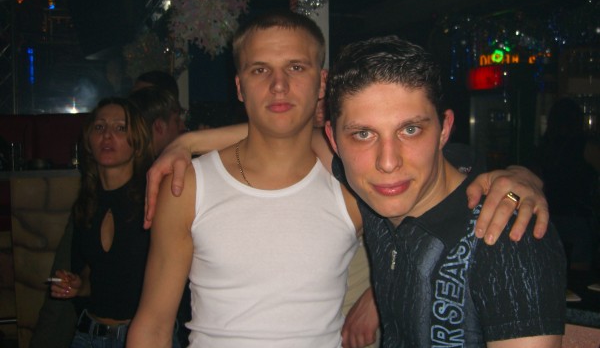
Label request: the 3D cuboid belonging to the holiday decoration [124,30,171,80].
[{"bbox_3d":[-0.816,-0.624,3.500,0.260,0.260,0.170,0,5,-6],"label":"holiday decoration"}]

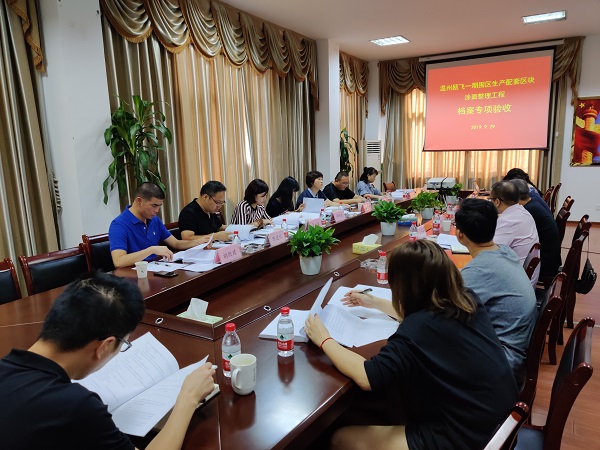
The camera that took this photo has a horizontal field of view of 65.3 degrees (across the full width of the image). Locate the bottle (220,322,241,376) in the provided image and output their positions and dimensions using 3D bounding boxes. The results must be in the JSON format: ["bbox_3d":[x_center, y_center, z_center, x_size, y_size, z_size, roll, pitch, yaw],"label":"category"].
[{"bbox_3d":[-0.237,0.430,1.618,0.064,0.179,0.064,-1,9,0],"label":"bottle"}]

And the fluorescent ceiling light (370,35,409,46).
[{"bbox_3d":[1.647,-3.345,8.496,0.590,0.070,0.590,4,10,31],"label":"fluorescent ceiling light"}]

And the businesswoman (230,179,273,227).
[{"bbox_3d":[-0.461,0.187,4.615,0.700,1.270,0.500,4,10,31],"label":"businesswoman"}]

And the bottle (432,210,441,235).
[{"bbox_3d":[1.172,-0.040,3.989,0.062,0.177,0.062,4,11,29],"label":"bottle"}]

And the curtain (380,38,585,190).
[{"bbox_3d":[3.423,-1.761,9.503,3.793,3.409,0.250,4,10,31],"label":"curtain"}]

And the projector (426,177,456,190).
[{"bbox_3d":[2.056,-0.603,6.799,0.360,0.105,0.260,4,15,31],"label":"projector"}]

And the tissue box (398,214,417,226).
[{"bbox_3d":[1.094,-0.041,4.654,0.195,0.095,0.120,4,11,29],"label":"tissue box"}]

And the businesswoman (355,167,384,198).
[{"bbox_3d":[1.095,-0.265,7.294,0.690,1.260,0.480,4,10,31],"label":"businesswoman"}]

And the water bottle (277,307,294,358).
[{"bbox_3d":[-0.054,0.402,1.772,0.064,0.179,0.064,-1,9,0],"label":"water bottle"}]

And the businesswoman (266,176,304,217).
[{"bbox_3d":[-0.121,0.084,4.985,0.780,1.170,0.500,1,10,18],"label":"businesswoman"}]

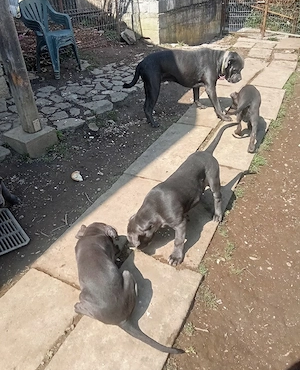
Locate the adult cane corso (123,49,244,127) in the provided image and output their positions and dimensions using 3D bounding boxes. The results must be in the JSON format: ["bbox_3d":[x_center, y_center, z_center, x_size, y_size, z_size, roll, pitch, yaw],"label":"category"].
[{"bbox_3d":[0.311,-0.901,3.037,1.079,0.663,0.403,-14,37,-18],"label":"adult cane corso"}]

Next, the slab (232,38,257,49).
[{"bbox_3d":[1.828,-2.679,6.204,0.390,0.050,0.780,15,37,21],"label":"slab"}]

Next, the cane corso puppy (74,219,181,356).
[{"bbox_3d":[-0.128,0.393,1.375,0.409,0.397,0.474,-5,35,-6],"label":"cane corso puppy"}]

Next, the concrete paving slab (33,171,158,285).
[{"bbox_3d":[-0.232,0.234,2.001,0.367,0.050,0.997,15,37,21],"label":"concrete paving slab"}]

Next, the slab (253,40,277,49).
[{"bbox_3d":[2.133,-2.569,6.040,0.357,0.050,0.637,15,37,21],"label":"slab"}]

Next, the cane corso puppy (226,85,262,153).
[{"bbox_3d":[0.825,-0.630,2.819,0.254,0.429,0.611,-2,35,-2],"label":"cane corso puppy"}]

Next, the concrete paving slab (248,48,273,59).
[{"bbox_3d":[1.889,-2.217,5.532,0.338,0.050,0.637,15,37,21],"label":"concrete paving slab"}]

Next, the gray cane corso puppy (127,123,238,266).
[{"bbox_3d":[0.191,0.029,1.732,0.689,0.585,0.286,-30,44,-35],"label":"gray cane corso puppy"}]

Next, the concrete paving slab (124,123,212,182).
[{"bbox_3d":[0.204,-0.285,2.749,0.360,0.050,1.001,15,37,21],"label":"concrete paving slab"}]

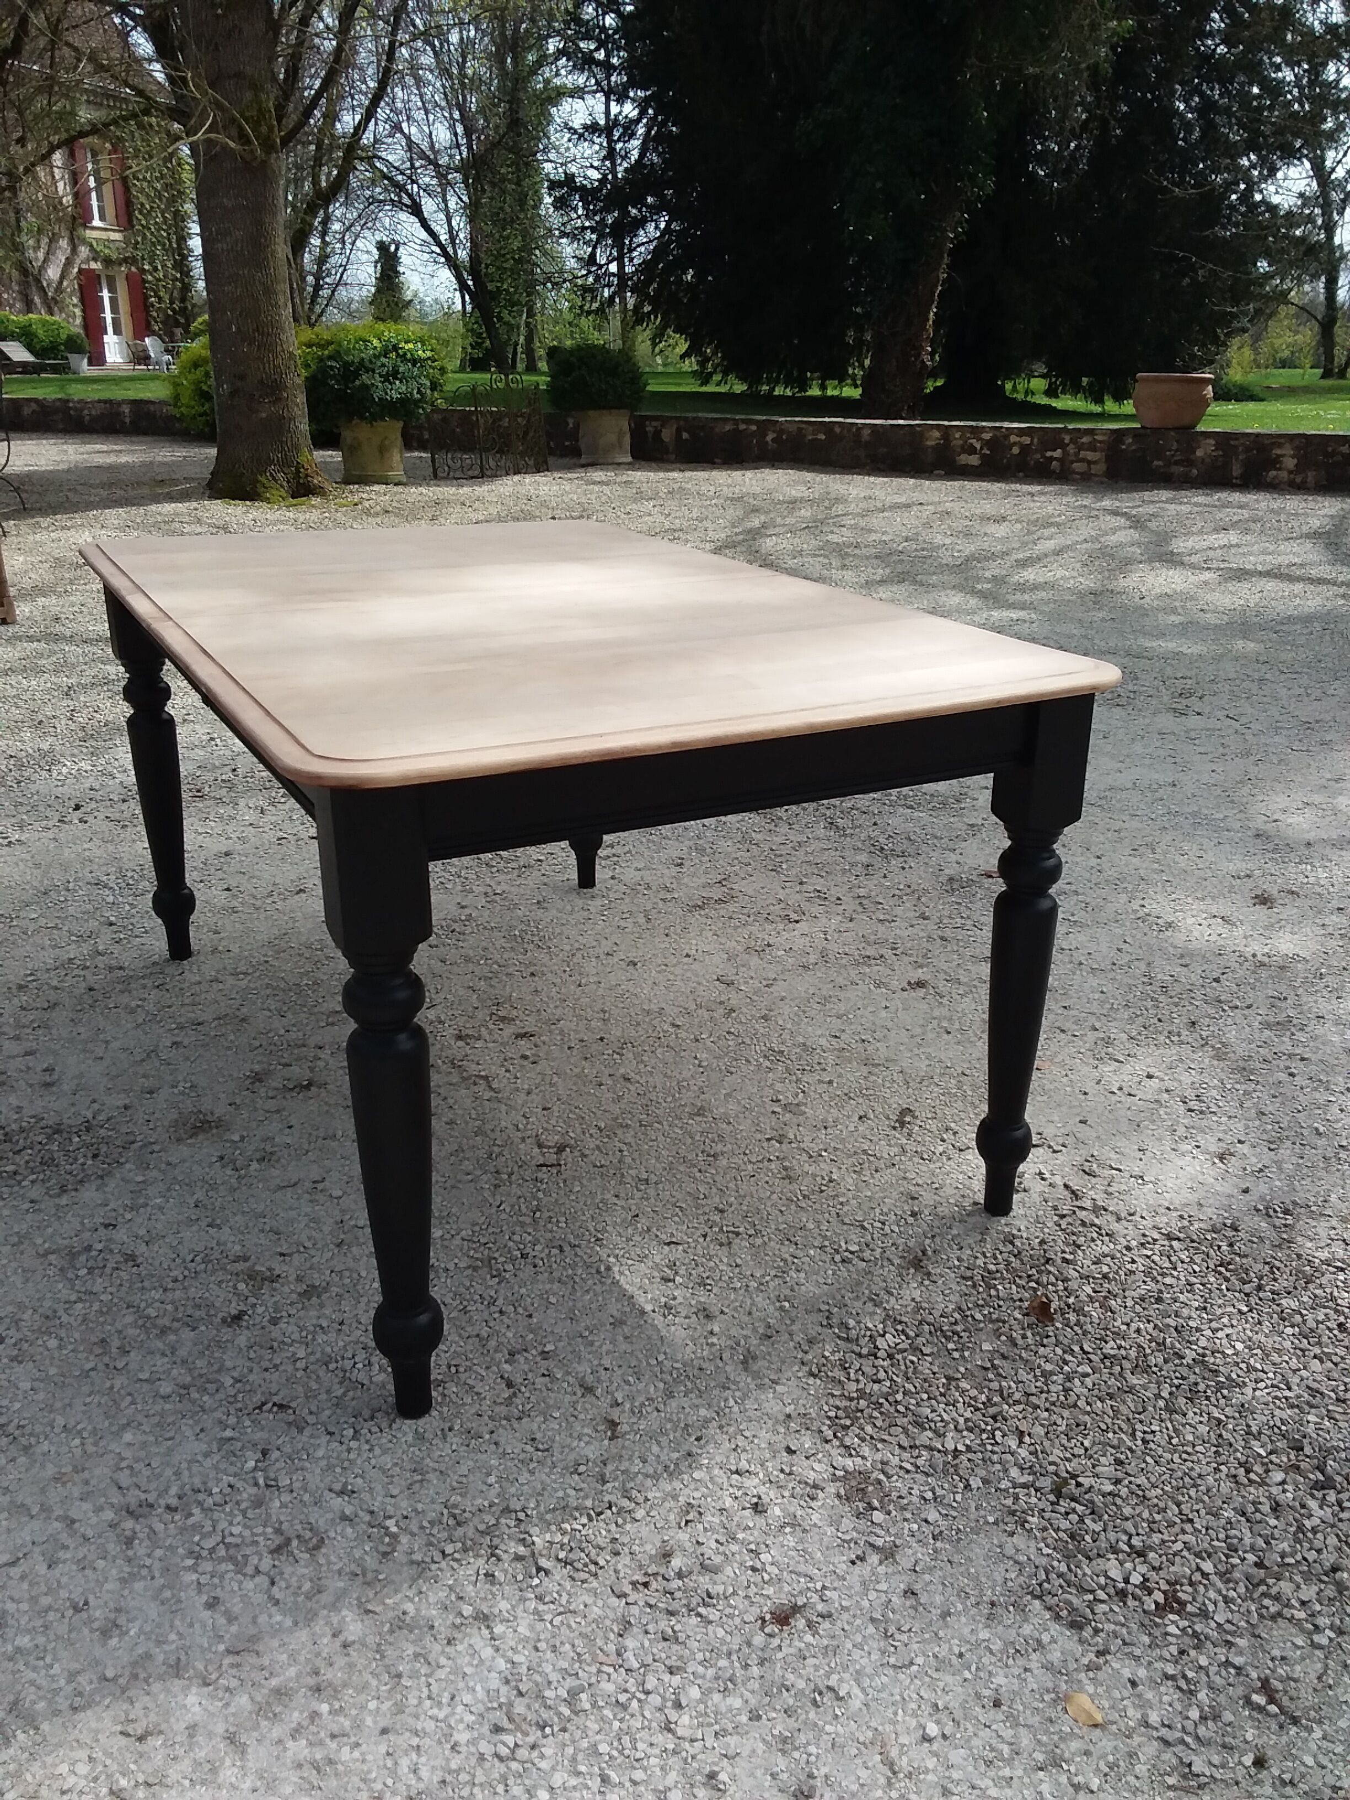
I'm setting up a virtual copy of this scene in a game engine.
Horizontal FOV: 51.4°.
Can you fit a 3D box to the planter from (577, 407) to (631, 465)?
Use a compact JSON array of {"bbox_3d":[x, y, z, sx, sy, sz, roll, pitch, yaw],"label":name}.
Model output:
[{"bbox_3d":[-0.607,-4.034,12.226,0.474,0.425,0.474,0,22,-3],"label":"planter"}]

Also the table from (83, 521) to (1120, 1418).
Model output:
[{"bbox_3d":[-0.245,-0.085,2.180,0.994,0.770,1.463,-11,25,-27],"label":"table"}]

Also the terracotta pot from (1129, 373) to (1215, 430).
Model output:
[{"bbox_3d":[4.214,-4.252,11.969,0.647,0.421,0.647,8,23,17],"label":"terracotta pot"}]

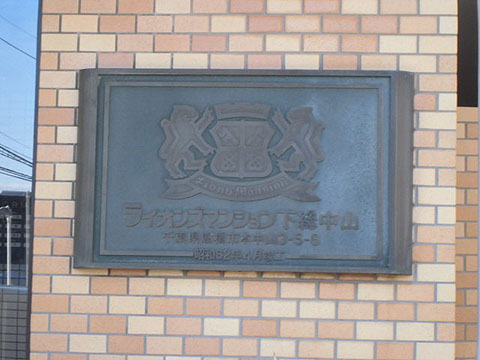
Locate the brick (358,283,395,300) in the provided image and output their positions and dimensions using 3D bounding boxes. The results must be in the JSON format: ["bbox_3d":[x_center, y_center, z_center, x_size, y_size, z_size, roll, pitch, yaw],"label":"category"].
[{"bbox_3d":[0.355,0.291,4.009,0.095,0.045,0.040,1,-6,5],"label":"brick"}]

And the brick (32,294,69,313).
[{"bbox_3d":[-0.498,0.327,4.068,0.094,0.046,0.040,1,-6,5],"label":"brick"}]

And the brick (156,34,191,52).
[{"bbox_3d":[-0.179,-0.361,4.114,0.094,0.046,0.040,1,-6,5],"label":"brick"}]

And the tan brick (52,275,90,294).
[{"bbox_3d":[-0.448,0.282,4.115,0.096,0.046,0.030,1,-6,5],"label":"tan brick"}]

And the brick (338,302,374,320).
[{"bbox_3d":[0.304,0.343,4.009,0.095,0.046,0.035,1,-5,5],"label":"brick"}]

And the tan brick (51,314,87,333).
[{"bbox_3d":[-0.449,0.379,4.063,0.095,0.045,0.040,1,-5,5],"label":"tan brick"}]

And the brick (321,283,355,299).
[{"bbox_3d":[0.253,0.288,3.998,0.095,0.046,0.030,1,-6,5],"label":"brick"}]

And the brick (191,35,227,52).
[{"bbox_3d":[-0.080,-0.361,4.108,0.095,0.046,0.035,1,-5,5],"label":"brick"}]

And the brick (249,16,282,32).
[{"bbox_3d":[0.069,-0.410,4.090,0.095,0.046,0.030,1,-6,5],"label":"brick"}]

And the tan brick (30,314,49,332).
[{"bbox_3d":[-0.526,0.382,4.093,0.046,0.046,0.065,1,-5,5],"label":"tan brick"}]

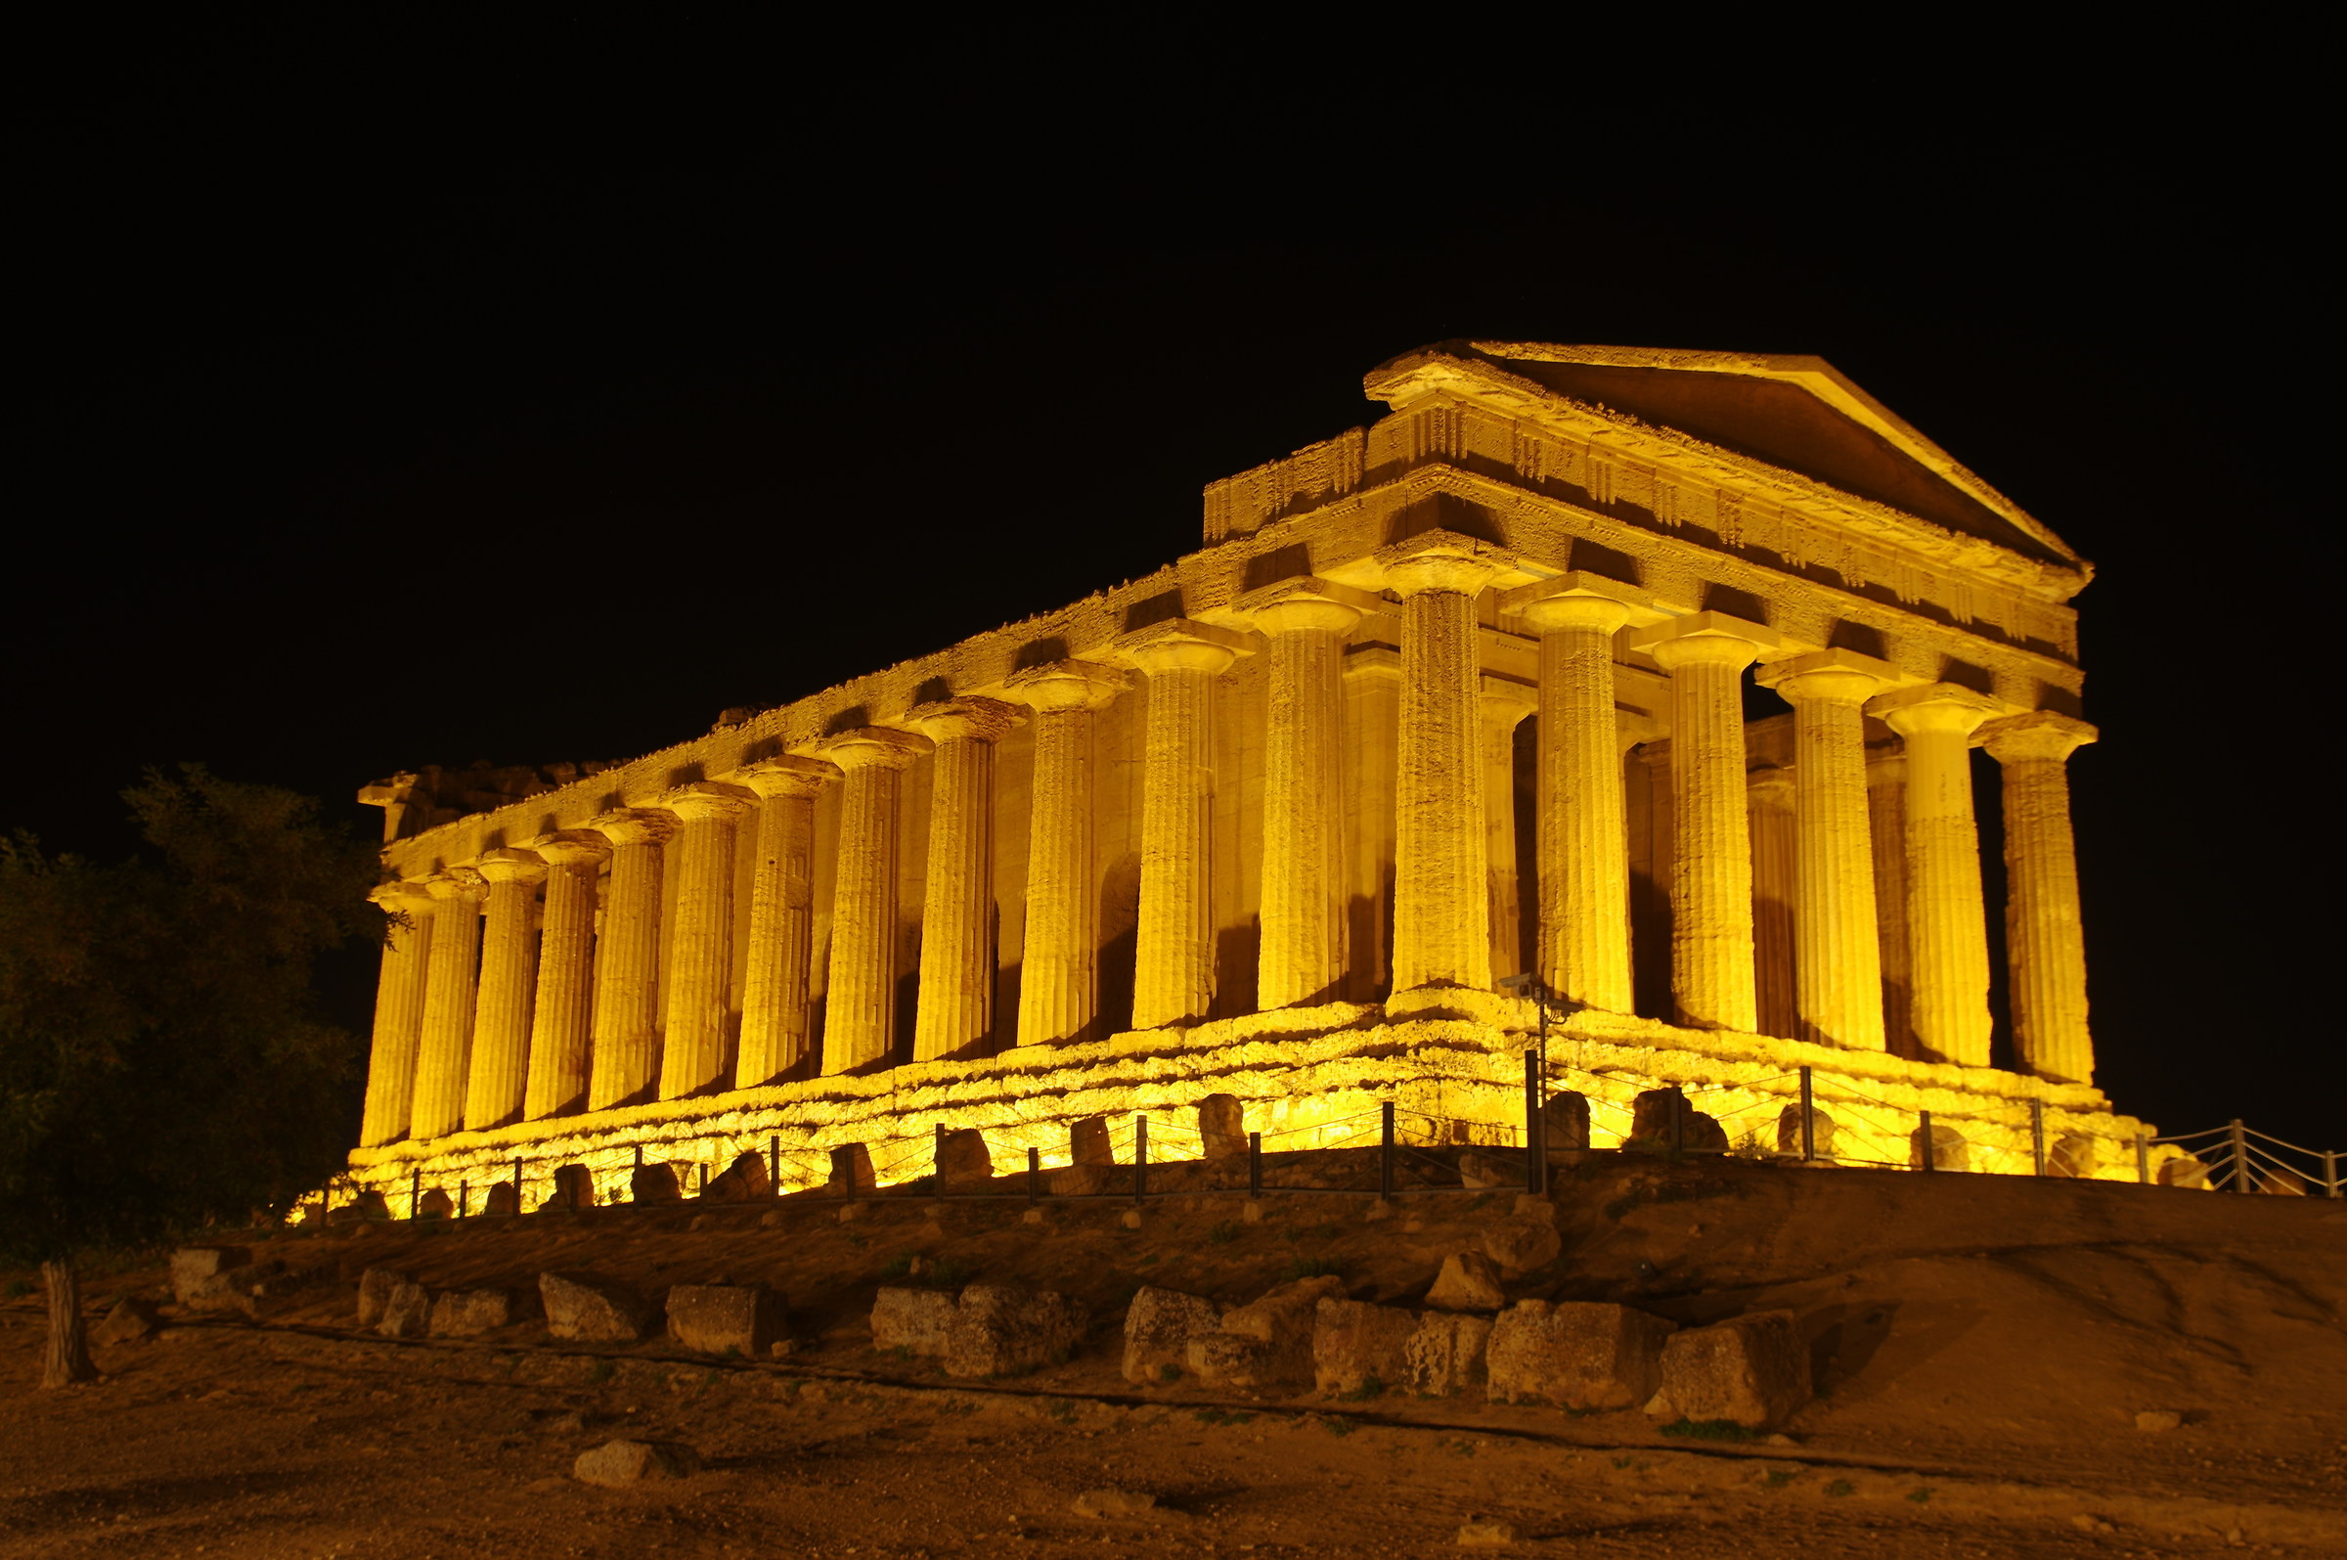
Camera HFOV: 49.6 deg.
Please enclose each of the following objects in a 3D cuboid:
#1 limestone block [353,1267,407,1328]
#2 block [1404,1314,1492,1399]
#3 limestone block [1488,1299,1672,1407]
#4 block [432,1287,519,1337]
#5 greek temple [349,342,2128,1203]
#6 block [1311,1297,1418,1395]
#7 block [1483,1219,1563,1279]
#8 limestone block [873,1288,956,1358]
[{"bbox_3d":[-10.656,6.953,34.100,0.512,0.793,0.409,-1,-13,8],"label":"limestone block"},{"bbox_3d":[1.969,4.112,18.200,0.452,0.575,0.411,12,-17,-38],"label":"block"},{"bbox_3d":[2.935,4.140,18.300,1.143,0.749,0.743,-9,-16,35],"label":"limestone block"},{"bbox_3d":[-8.648,6.605,31.500,0.937,0.586,0.562,-1,-14,10],"label":"block"},{"bbox_3d":[-1.986,2.912,56.441,19.305,13.700,41.758,12,-17,-38],"label":"greek temple"},{"bbox_3d":[1.425,4.210,18.900,0.582,0.685,0.529,12,-17,-38],"label":"block"},{"bbox_3d":[3.026,4.060,22.000,0.573,0.497,0.487,-6,-15,27],"label":"block"},{"bbox_3d":[-2.359,5.002,23.400,0.723,0.602,0.579,0,-13,3],"label":"limestone block"}]

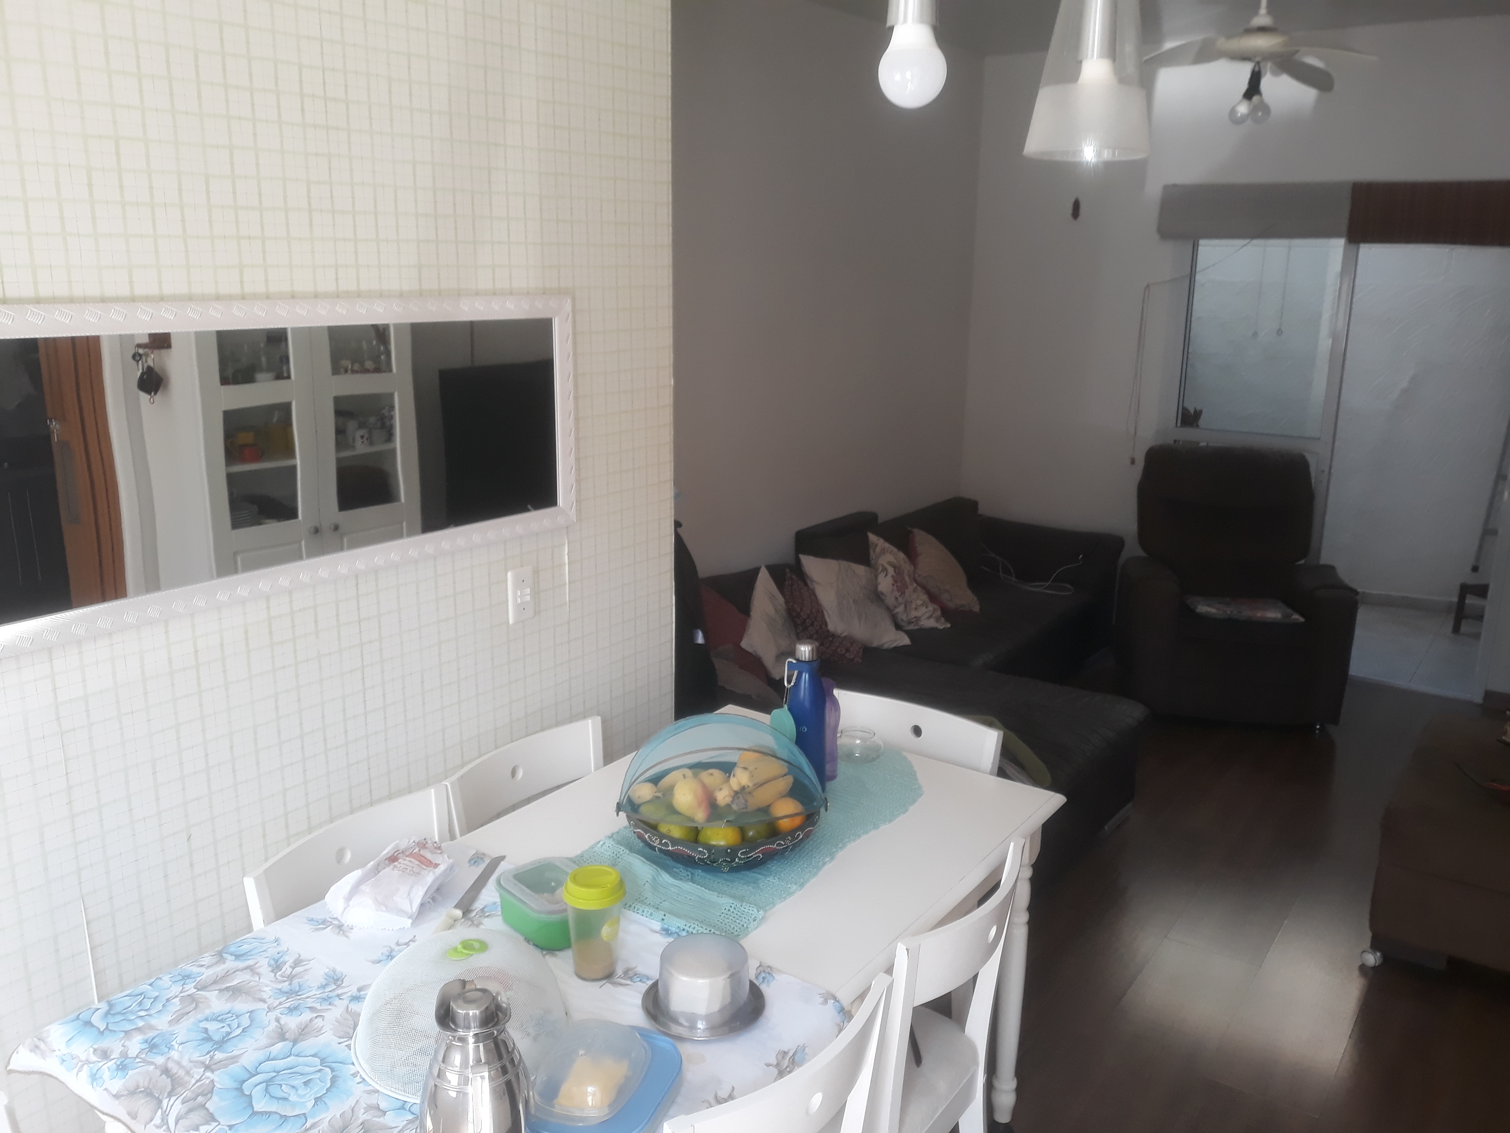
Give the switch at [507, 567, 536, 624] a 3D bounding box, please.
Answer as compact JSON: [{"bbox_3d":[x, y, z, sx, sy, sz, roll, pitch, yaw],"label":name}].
[{"bbox_3d":[-0.508,0.064,2.581,0.010,0.120,0.075,11,17,35],"label":"switch"}]

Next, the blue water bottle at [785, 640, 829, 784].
[{"bbox_3d":[0.113,0.305,2.426,0.083,0.305,0.081,2,14,3],"label":"blue water bottle"}]

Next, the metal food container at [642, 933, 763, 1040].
[{"bbox_3d":[-0.072,0.597,1.679,0.176,0.092,0.176,2,14,3],"label":"metal food container"}]

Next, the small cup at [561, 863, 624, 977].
[{"bbox_3d":[-0.244,0.541,1.781,0.091,0.159,0.091,-1,15,-8],"label":"small cup"}]

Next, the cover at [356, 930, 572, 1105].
[{"bbox_3d":[-0.410,0.589,1.643,0.305,0.130,0.305,-3,15,-15],"label":"cover"}]

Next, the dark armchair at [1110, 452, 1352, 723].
[{"bbox_3d":[2.019,0.061,5.063,0.820,1.060,0.850,3,14,9],"label":"dark armchair"}]

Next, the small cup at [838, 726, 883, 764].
[{"bbox_3d":[0.228,0.389,2.598,0.103,0.060,0.096,2,14,5],"label":"small cup"}]

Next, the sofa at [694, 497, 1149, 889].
[{"bbox_3d":[0.869,0.307,4.693,1.627,0.699,2.772,11,17,34],"label":"sofa"}]

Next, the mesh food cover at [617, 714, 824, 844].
[{"bbox_3d":[-0.053,0.361,2.122,0.375,0.165,0.300,0,14,-5],"label":"mesh food cover"}]

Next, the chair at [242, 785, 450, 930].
[{"bbox_3d":[-0.535,0.895,2.038,0.470,0.841,0.425,11,17,34],"label":"chair"}]

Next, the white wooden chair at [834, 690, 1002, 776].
[{"bbox_3d":[0.232,0.766,2.553,0.430,0.880,0.500,11,17,35],"label":"white wooden chair"}]

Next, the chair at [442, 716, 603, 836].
[{"bbox_3d":[-0.302,0.810,2.351,0.500,0.880,0.430,11,17,35],"label":"chair"}]

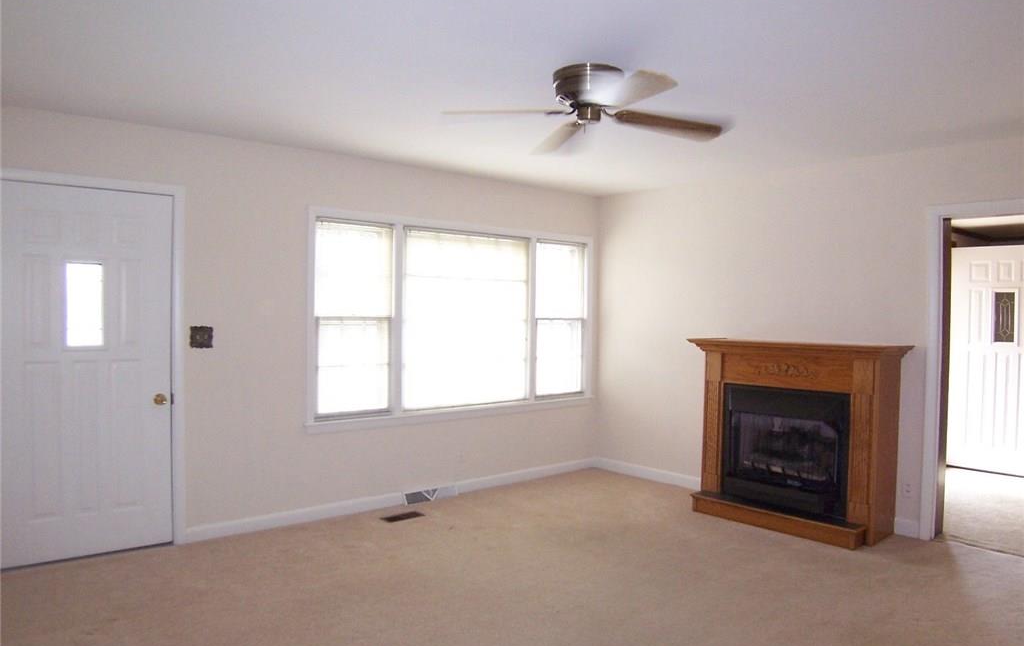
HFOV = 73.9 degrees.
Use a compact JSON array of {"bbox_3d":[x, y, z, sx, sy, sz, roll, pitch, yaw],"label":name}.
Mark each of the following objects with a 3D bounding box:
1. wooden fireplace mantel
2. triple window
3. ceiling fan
[{"bbox_3d":[1.835,0.725,4.457,0.520,1.200,1.370,0,1,-40],"label":"wooden fireplace mantel"},{"bbox_3d":[-0.307,-0.052,5.230,2.620,1.390,0.100,0,1,-40],"label":"triple window"},{"bbox_3d":[0.322,-0.954,2.921,1.270,0.260,1.270,1,1,-6],"label":"ceiling fan"}]

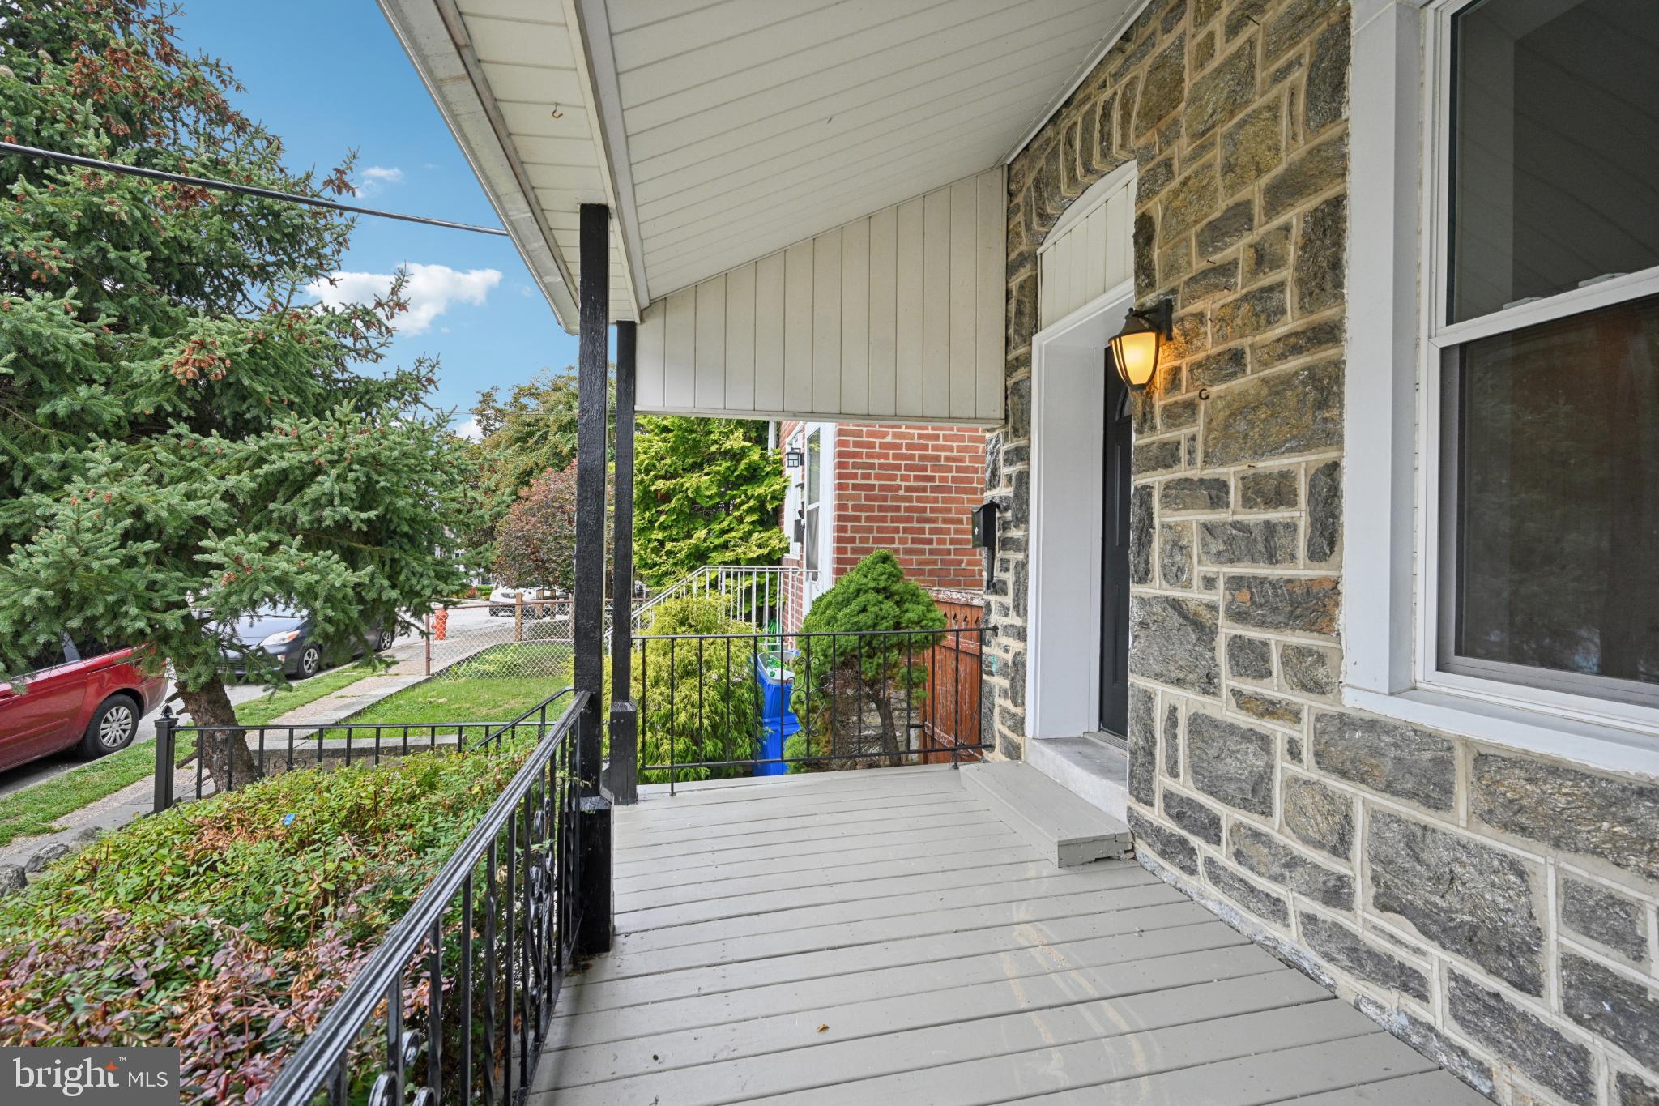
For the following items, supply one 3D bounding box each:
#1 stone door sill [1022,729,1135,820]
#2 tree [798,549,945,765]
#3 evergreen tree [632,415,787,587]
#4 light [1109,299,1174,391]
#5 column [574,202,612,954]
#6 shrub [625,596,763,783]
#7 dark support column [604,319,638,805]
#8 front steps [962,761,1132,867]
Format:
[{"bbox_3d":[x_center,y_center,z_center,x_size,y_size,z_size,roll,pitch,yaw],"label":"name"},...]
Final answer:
[{"bbox_3d":[1.332,1.100,3.655,0.360,0.140,0.980,1,0,-11],"label":"stone door sill"},{"bbox_3d":[0.269,0.785,4.850,0.970,1.620,0.970,1,0,-11],"label":"tree"},{"bbox_3d":[-1.545,-0.550,9.200,2.400,4.500,2.400,1,0,-11],"label":"evergreen tree"},{"bbox_3d":[1.207,-0.799,2.819,0.250,0.355,0.185,1,0,-11],"label":"light"},{"bbox_3d":[-0.773,0.083,2.410,0.120,2.380,0.120,1,0,-11],"label":"column"},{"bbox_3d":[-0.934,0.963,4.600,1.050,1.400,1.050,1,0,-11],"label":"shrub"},{"bbox_3d":[-1.031,0.049,3.700,0.120,2.400,0.120,1,0,-11],"label":"dark support column"},{"bbox_3d":[0.982,1.219,3.505,0.360,0.108,1.020,1,0,-11],"label":"front steps"}]

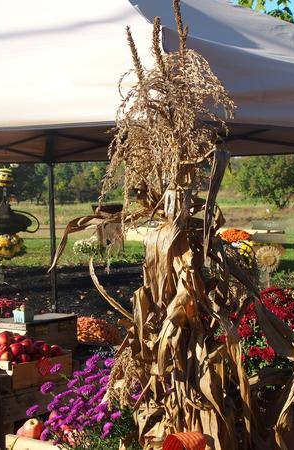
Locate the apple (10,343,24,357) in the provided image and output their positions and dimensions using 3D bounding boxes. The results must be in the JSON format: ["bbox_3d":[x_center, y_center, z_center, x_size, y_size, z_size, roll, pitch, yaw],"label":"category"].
[{"bbox_3d":[-0.726,0.697,4.950,0.074,0.069,0.074,-1,0,0],"label":"apple"}]

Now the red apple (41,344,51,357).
[{"bbox_3d":[-0.585,0.721,5.100,0.066,0.061,0.066,-1,0,0],"label":"red apple"}]

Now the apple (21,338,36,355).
[{"bbox_3d":[-0.680,0.694,5.070,0.076,0.071,0.076,-1,0,0],"label":"apple"}]

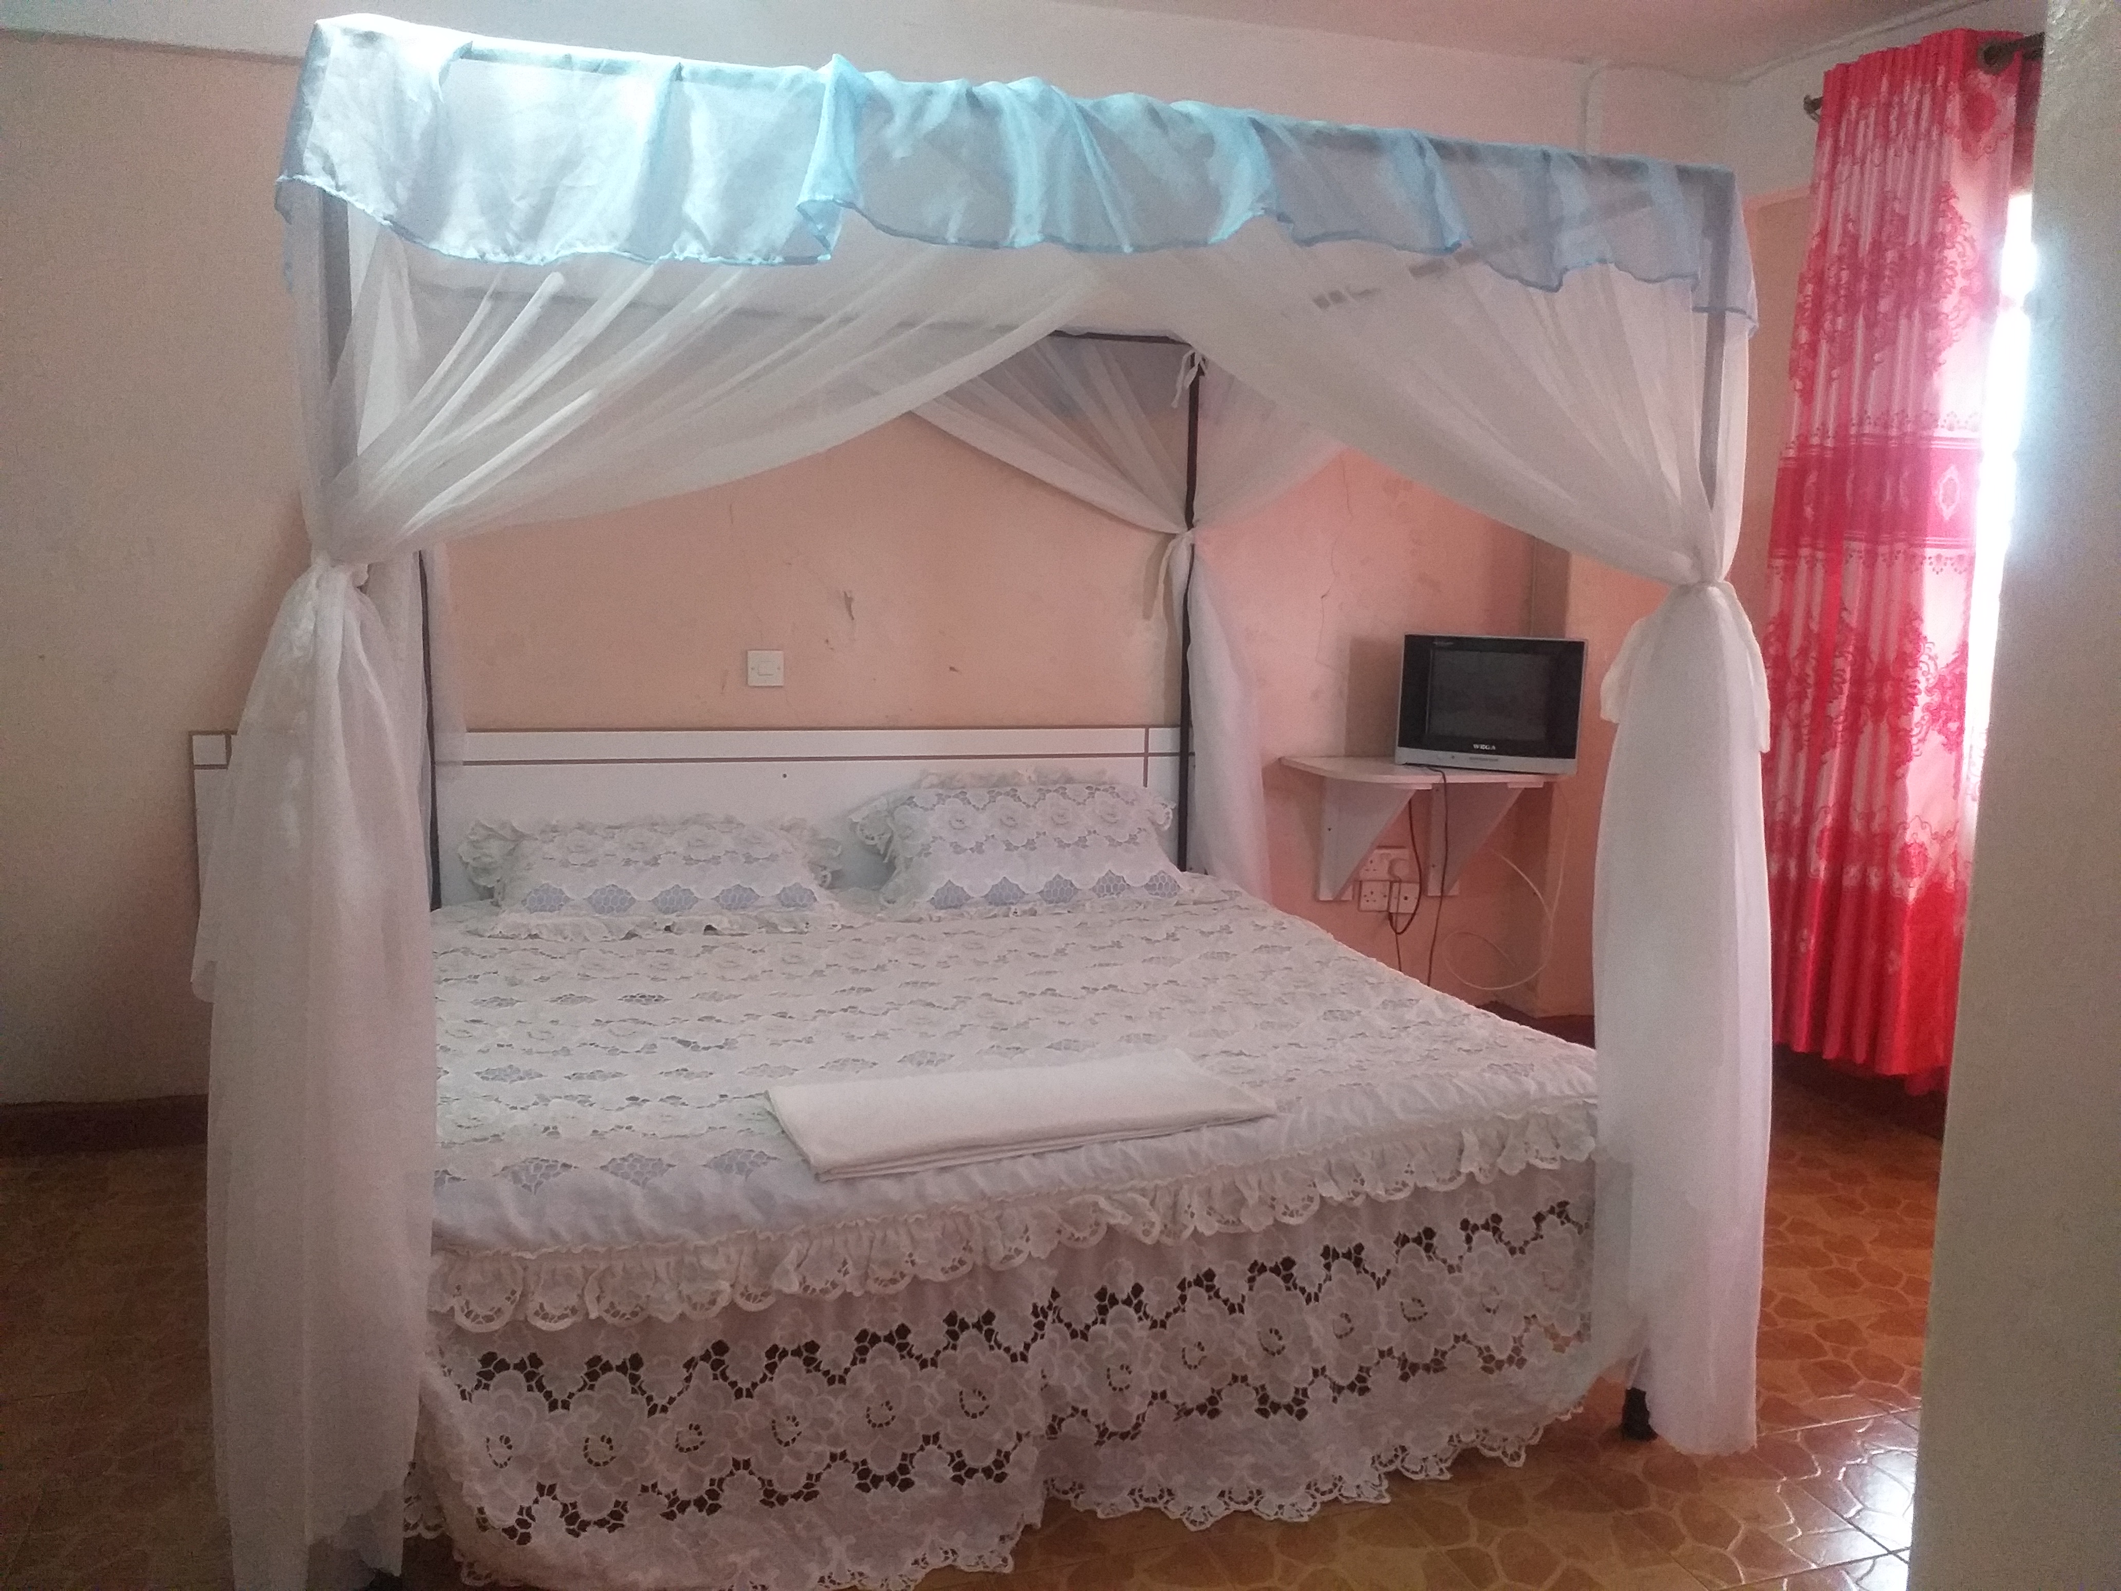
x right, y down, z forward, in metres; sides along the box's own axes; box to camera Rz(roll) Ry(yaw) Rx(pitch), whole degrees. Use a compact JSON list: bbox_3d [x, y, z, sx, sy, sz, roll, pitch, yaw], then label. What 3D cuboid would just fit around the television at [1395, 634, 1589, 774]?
[{"bbox_3d":[1.148,-0.251,4.403,0.450,0.338,0.360,3,7,18],"label":"television"}]

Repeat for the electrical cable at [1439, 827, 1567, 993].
[{"bbox_3d":[1.195,0.305,4.486,0.330,0.430,0.140,-1,7,-17],"label":"electrical cable"}]

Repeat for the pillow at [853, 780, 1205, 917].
[{"bbox_3d":[-0.086,0.107,3.891,0.780,0.260,0.460,-1,7,-17],"label":"pillow"}]

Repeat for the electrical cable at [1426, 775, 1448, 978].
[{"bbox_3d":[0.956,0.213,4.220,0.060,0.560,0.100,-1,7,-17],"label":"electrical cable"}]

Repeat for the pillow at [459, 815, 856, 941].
[{"bbox_3d":[-0.874,0.172,3.632,0.800,0.180,0.480,-1,7,-17],"label":"pillow"}]

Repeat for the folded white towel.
[{"bbox_3d":[-0.057,0.424,2.263,0.630,0.040,0.350,-2,8,-24],"label":"folded white towel"}]

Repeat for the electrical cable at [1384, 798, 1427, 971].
[{"bbox_3d":[0.949,0.249,4.549,0.110,0.470,0.100,-1,7,-17],"label":"electrical cable"}]

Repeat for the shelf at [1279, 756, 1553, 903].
[{"bbox_3d":[0.930,0.120,4.379,0.580,0.400,0.440,-1,7,-17],"label":"shelf"}]

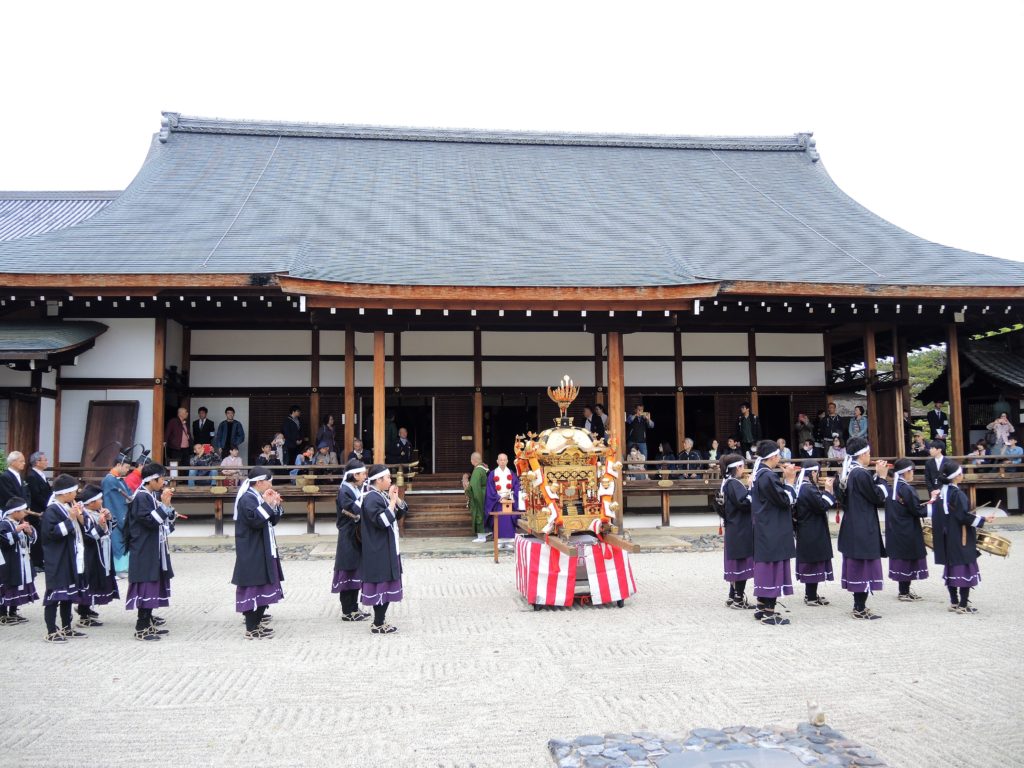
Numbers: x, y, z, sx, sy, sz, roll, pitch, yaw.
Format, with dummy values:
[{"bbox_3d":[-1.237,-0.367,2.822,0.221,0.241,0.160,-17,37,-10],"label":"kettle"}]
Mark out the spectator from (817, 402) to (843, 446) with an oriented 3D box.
[{"bbox_3d":[7.769,1.319,20.132,0.550,1.719,0.350,-2,-5,14],"label":"spectator"}]

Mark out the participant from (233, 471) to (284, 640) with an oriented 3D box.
[{"bbox_3d":[-2.351,1.554,7.715,0.450,1.546,0.460,0,-4,-2],"label":"participant"}]

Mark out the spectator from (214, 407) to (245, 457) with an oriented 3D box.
[{"bbox_3d":[-6.268,1.343,18.331,0.620,1.672,0.360,0,-5,-8],"label":"spectator"}]

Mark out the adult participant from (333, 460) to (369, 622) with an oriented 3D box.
[{"bbox_3d":[-1.571,1.543,8.292,0.470,1.547,0.470,-1,-5,0],"label":"adult participant"}]

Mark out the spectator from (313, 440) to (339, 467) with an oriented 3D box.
[{"bbox_3d":[-3.790,1.593,16.784,0.500,0.874,0.600,0,-5,-7],"label":"spectator"}]

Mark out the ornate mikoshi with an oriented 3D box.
[{"bbox_3d":[0.610,0.753,8.953,0.980,1.706,0.980,0,-5,-10],"label":"ornate mikoshi"}]

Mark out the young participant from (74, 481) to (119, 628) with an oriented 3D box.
[{"bbox_3d":[-4.153,1.672,8.259,0.420,1.336,0.430,0,-5,-6],"label":"young participant"}]

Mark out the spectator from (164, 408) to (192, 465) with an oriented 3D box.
[{"bbox_3d":[-7.520,1.331,18.660,0.420,1.643,0.550,-6,-7,45],"label":"spectator"}]

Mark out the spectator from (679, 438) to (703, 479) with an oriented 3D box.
[{"bbox_3d":[3.896,1.700,18.002,0.530,1.040,0.750,-1,-5,8],"label":"spectator"}]

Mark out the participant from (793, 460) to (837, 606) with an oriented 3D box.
[{"bbox_3d":[3.258,1.595,8.972,0.440,1.538,0.460,0,-4,-6],"label":"participant"}]

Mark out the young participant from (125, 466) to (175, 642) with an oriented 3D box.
[{"bbox_3d":[-3.263,1.500,7.498,0.440,1.554,0.460,0,-5,-7],"label":"young participant"}]

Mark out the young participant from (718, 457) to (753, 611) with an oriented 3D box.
[{"bbox_3d":[2.323,1.507,8.532,0.420,1.554,0.460,0,-5,-6],"label":"young participant"}]

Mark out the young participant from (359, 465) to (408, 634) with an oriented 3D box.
[{"bbox_3d":[-1.220,1.545,7.871,0.440,1.563,0.460,-1,-4,-1],"label":"young participant"}]

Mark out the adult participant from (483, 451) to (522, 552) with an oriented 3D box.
[{"bbox_3d":[-0.130,2.009,14.347,0.620,1.604,0.500,0,-5,-5],"label":"adult participant"}]

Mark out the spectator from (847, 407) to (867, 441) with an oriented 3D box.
[{"bbox_3d":[8.112,1.323,19.384,0.460,1.594,0.340,-3,-6,26],"label":"spectator"}]

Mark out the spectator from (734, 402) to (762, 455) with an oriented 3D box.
[{"bbox_3d":[5.631,1.302,19.612,0.520,1.732,0.360,-3,-6,26],"label":"spectator"}]

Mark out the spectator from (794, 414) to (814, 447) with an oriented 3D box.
[{"bbox_3d":[7.043,1.452,19.859,0.500,1.443,0.400,-3,-6,28],"label":"spectator"}]

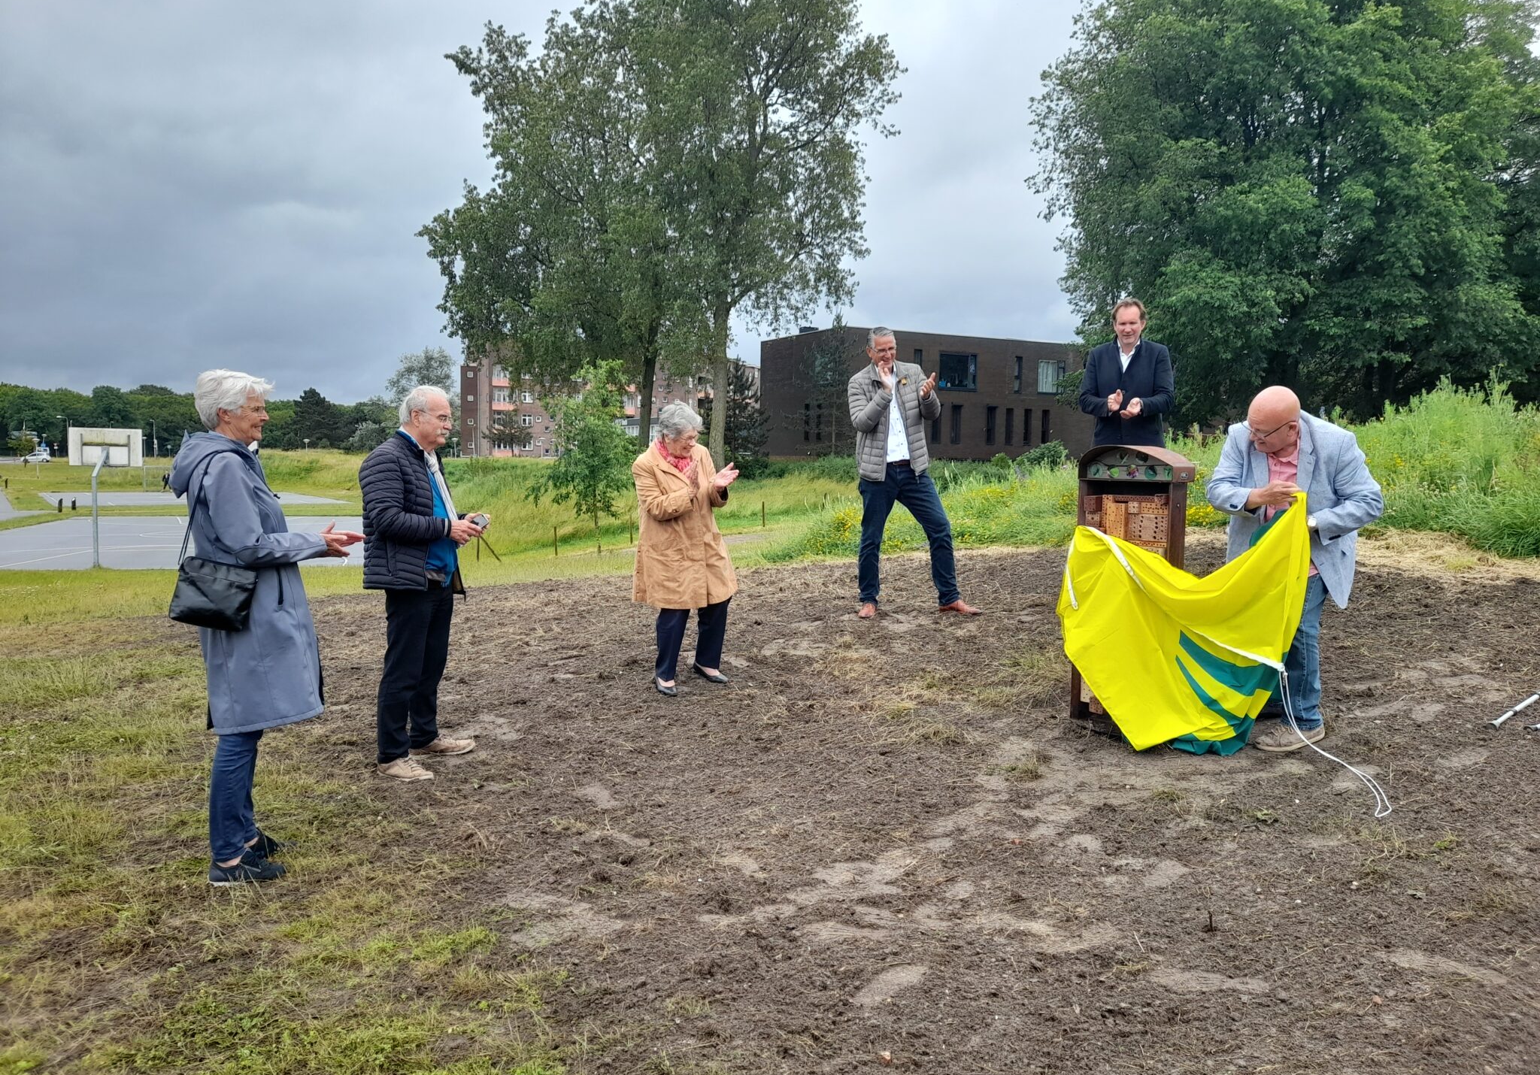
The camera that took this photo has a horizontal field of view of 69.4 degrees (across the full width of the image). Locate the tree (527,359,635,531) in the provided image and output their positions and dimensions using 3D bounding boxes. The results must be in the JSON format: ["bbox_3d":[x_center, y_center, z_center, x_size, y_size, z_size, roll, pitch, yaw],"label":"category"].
[{"bbox_3d":[-7.424,-3.773,45.000,4.100,6.800,4.000,0,5,-9],"label":"tree"}]

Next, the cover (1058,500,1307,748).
[{"bbox_3d":[1.781,0.365,4.780,1.000,1.040,0.400,3,5,27],"label":"cover"}]

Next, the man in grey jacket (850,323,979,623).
[{"bbox_3d":[0.865,-0.398,6.750,0.780,1.780,0.500,0,5,-5],"label":"man in grey jacket"}]

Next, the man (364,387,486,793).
[{"bbox_3d":[-1.535,0.188,4.900,0.540,1.720,0.540,1,5,5],"label":"man"}]

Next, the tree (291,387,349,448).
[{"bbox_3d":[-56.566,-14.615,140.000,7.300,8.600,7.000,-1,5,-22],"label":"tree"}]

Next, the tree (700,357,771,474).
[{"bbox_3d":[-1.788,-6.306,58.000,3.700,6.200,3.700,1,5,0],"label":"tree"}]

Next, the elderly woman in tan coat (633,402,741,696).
[{"bbox_3d":[-0.440,0.047,5.850,0.520,1.510,0.520,-3,6,-38],"label":"elderly woman in tan coat"}]

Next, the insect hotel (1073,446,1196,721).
[{"bbox_3d":[1.637,0.220,5.020,0.440,1.270,0.300,4,6,37],"label":"insect hotel"}]

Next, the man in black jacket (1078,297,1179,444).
[{"bbox_3d":[1.998,-0.409,6.250,0.560,1.830,0.400,2,5,19],"label":"man in black jacket"}]

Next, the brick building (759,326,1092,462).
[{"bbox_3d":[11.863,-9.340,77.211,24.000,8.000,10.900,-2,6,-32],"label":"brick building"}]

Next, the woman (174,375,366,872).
[{"bbox_3d":[-1.698,0.290,3.750,0.640,1.670,0.520,-1,5,-20],"label":"woman"}]

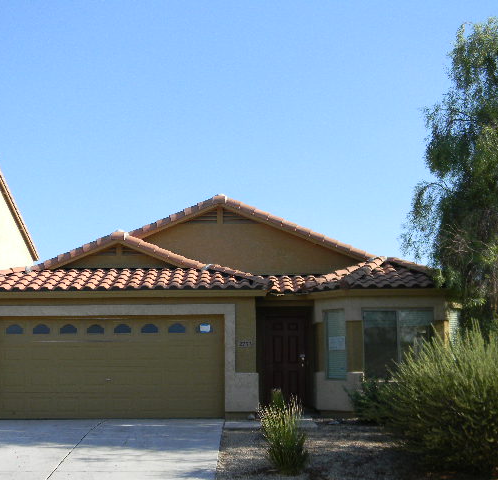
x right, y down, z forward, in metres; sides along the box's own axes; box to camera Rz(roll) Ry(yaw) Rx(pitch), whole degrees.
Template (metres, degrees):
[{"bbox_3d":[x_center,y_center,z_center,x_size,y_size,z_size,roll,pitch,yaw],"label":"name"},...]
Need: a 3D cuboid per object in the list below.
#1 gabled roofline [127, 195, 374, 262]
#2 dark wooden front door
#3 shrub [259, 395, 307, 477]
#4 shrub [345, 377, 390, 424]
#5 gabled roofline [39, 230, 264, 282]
[{"bbox_3d":[-0.487,-0.297,18.000,6.600,1.600,2.000,0,-9,1],"label":"gabled roofline"},{"bbox_3d":[0.823,2.752,17.100,1.000,2.120,0.100,0,-9,1],"label":"dark wooden front door"},{"bbox_3d":[0.504,2.895,11.400,0.740,1.200,0.720,0,-9,1],"label":"shrub"},{"bbox_3d":[2.333,3.134,14.800,0.950,0.950,0.850,0,-9,1],"label":"shrub"},{"bbox_3d":[-2.433,0.370,17.000,5.000,1.200,2.000,0,-9,1],"label":"gabled roofline"}]

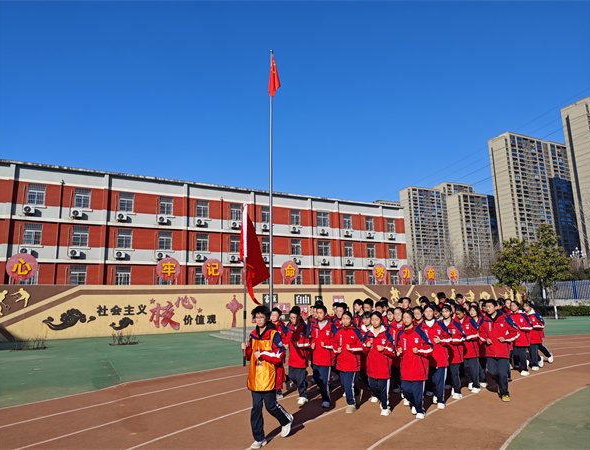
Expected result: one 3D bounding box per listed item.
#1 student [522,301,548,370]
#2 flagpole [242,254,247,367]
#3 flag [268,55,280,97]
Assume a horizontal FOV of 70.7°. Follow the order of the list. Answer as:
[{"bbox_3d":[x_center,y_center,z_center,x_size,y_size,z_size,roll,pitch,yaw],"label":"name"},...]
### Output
[{"bbox_3d":[5.589,2.555,9.691,0.500,1.560,0.520,6,-12,-34],"label":"student"},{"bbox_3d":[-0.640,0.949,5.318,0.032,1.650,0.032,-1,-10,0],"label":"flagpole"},{"bbox_3d":[-1.044,-7.248,20.209,0.600,2.100,0.350,-1,-10,-3],"label":"flag"}]

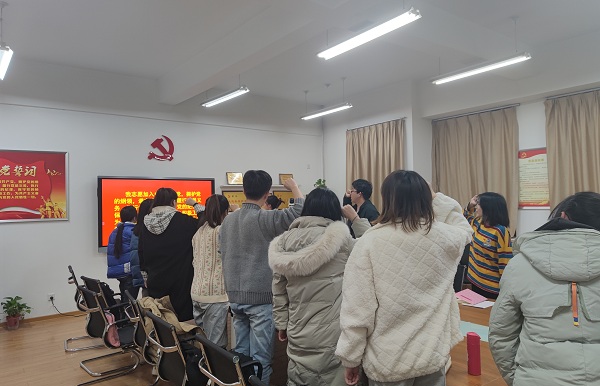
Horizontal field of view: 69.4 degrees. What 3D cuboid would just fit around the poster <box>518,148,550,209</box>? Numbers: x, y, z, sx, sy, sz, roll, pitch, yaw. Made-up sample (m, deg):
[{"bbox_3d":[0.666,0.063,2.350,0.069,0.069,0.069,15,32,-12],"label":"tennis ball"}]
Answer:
[{"bbox_3d":[3.431,-0.196,6.301,0.020,0.877,0.560,0,-2,-37],"label":"poster"}]

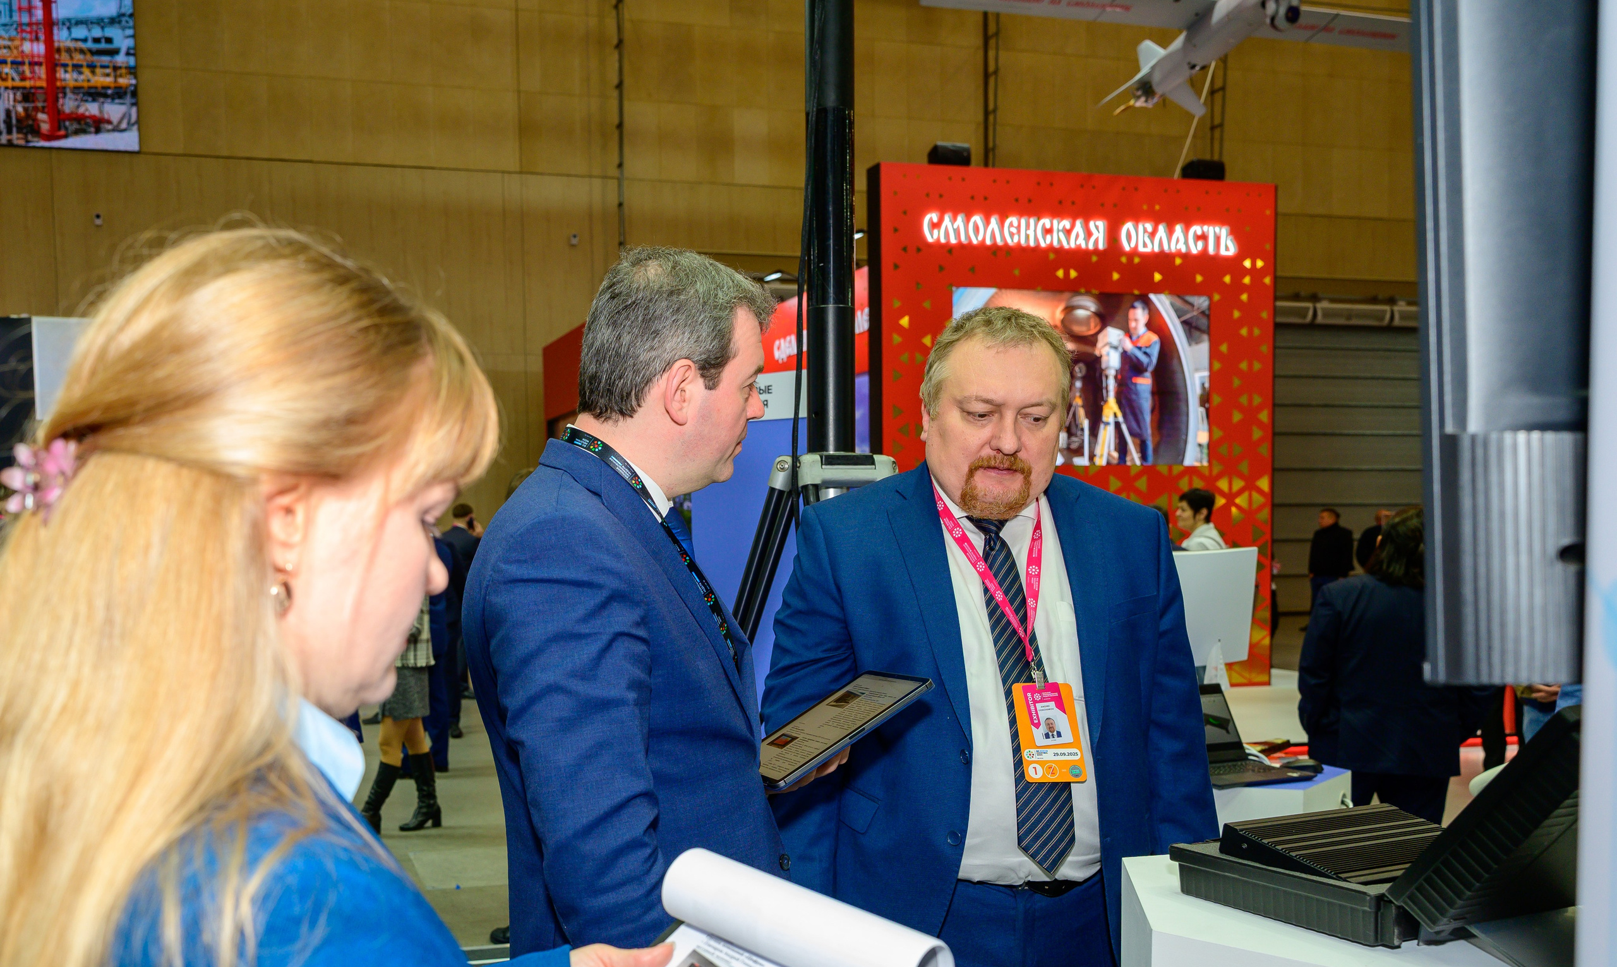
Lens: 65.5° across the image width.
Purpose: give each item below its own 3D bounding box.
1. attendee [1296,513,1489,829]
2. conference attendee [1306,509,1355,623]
[{"bbox_3d":[1.860,0.886,3.924,0.560,1.630,0.360,-1,-2,18],"label":"attendee"},{"bbox_3d":[7.337,1.232,17.572,0.400,1.740,0.580,1,-2,-33],"label":"conference attendee"}]

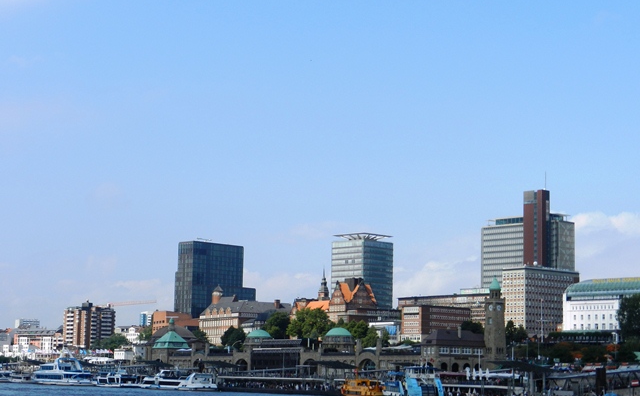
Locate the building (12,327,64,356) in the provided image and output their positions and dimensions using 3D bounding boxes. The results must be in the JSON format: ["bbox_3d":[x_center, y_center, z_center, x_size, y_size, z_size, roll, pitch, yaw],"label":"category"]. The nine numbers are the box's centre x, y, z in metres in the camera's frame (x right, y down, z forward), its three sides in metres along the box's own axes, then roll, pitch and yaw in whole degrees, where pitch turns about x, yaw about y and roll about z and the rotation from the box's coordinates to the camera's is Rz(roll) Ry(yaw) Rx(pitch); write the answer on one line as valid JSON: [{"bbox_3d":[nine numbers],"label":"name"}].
[{"bbox_3d":[-193.521,99.951,864.279,34.000,19.000,14.000,-1,-7,11],"label":"building"}]

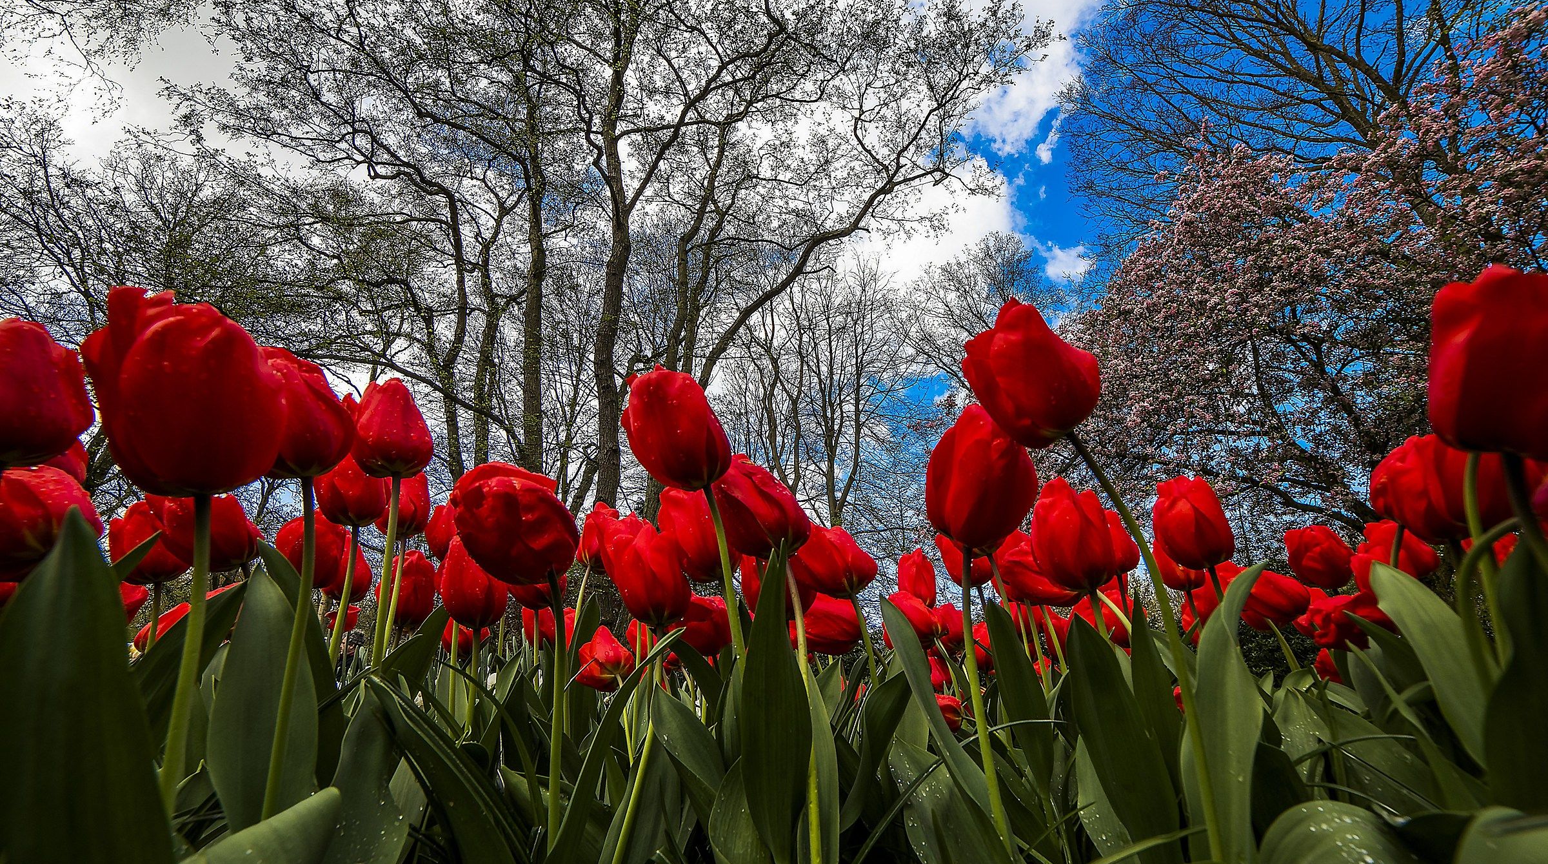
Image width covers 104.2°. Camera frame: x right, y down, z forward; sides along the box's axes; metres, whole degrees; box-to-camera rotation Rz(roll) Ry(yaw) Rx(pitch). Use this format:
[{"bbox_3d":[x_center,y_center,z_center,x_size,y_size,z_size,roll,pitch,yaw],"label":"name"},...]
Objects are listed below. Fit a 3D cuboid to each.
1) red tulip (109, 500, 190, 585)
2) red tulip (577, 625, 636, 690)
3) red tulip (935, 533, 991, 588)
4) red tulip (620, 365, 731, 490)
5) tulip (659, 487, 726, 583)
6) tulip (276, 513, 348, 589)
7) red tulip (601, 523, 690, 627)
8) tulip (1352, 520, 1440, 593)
[{"bbox_3d":[-0.563,0.101,0.544,0.055,0.068,0.055,-20,-1,44],"label":"red tulip"},{"bbox_3d":[-0.174,0.233,0.621,0.058,0.062,0.058,-28,-43,-23],"label":"red tulip"},{"bbox_3d":[0.218,0.140,0.694,0.059,0.075,0.059,-14,-23,0],"label":"red tulip"},{"bbox_3d":[-0.052,-0.003,0.327,0.058,0.071,0.058,-18,-18,0],"label":"red tulip"},{"bbox_3d":[-0.053,0.073,0.431,0.057,0.069,0.057,-13,-18,0],"label":"tulip"},{"bbox_3d":[-0.468,0.120,0.612,0.058,0.075,0.058,-16,-8,0],"label":"tulip"},{"bbox_3d":[-0.090,0.100,0.429,0.060,0.072,0.060,-15,-16,0],"label":"red tulip"},{"bbox_3d":[0.621,0.124,0.604,0.065,0.063,0.063,34,19,9],"label":"tulip"}]

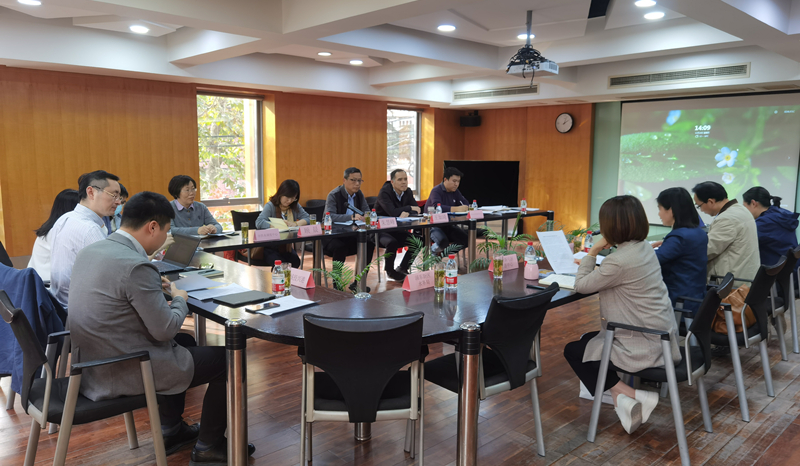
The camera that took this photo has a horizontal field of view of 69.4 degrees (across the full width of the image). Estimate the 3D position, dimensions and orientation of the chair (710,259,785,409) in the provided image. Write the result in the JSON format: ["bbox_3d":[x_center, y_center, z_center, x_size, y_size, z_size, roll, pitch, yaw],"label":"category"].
[{"bbox_3d":[1.996,0.588,3.550,0.560,0.870,0.560,-7,11,-43],"label":"chair"}]

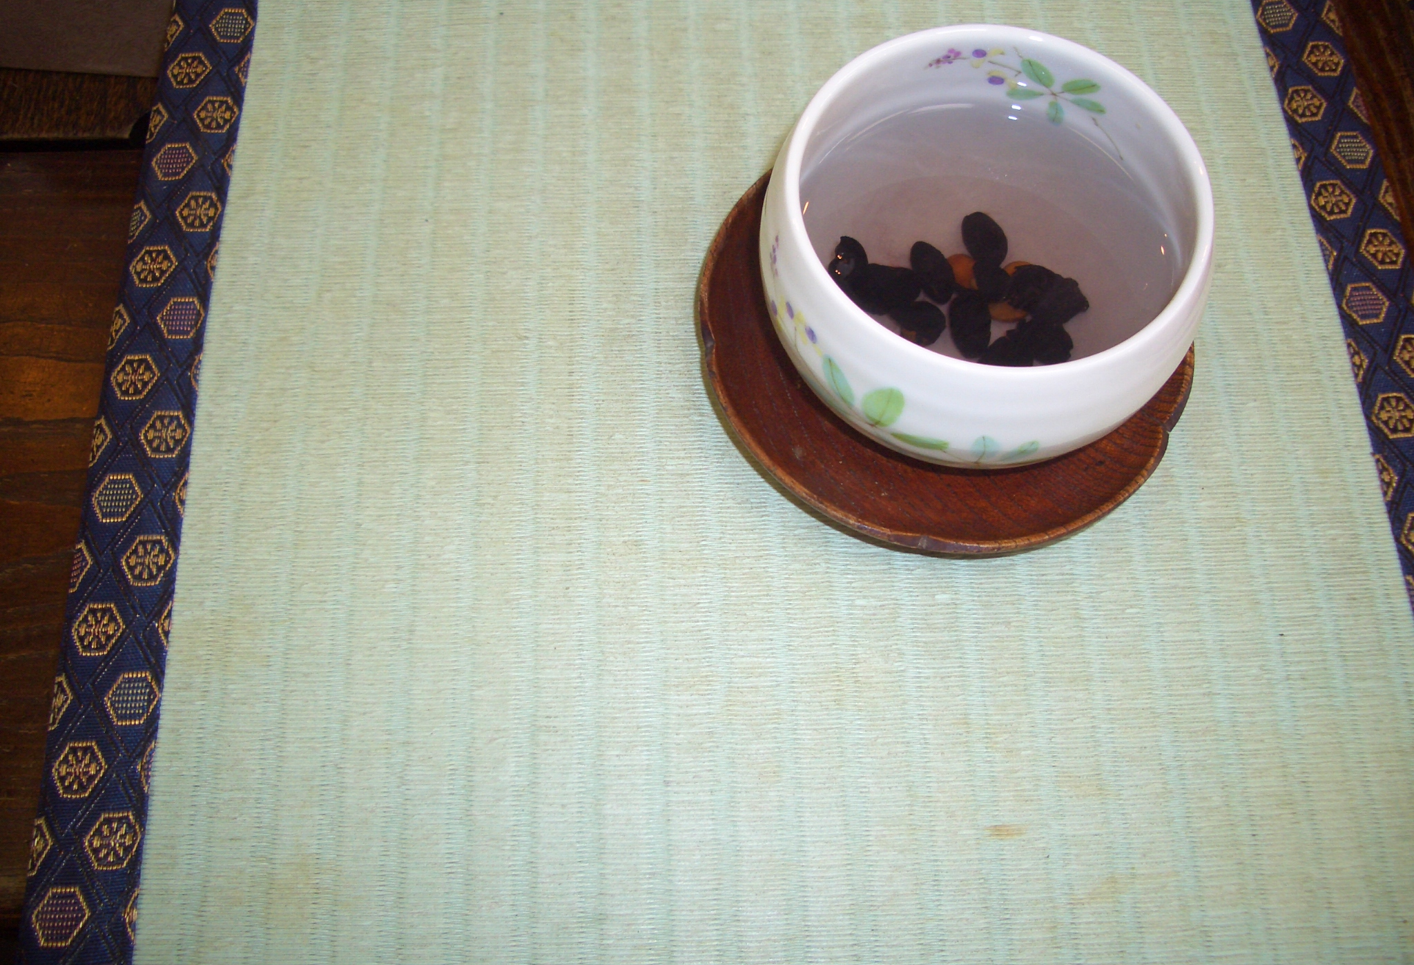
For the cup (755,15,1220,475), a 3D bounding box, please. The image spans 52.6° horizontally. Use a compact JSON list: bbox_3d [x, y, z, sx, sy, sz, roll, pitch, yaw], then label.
[{"bbox_3d":[0.061,-0.048,0.327,0.099,0.061,0.099,0,66,-1],"label":"cup"}]

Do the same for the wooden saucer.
[{"bbox_3d":[0.058,-0.036,0.357,0.121,0.019,0.121,0,66,-1],"label":"wooden saucer"}]

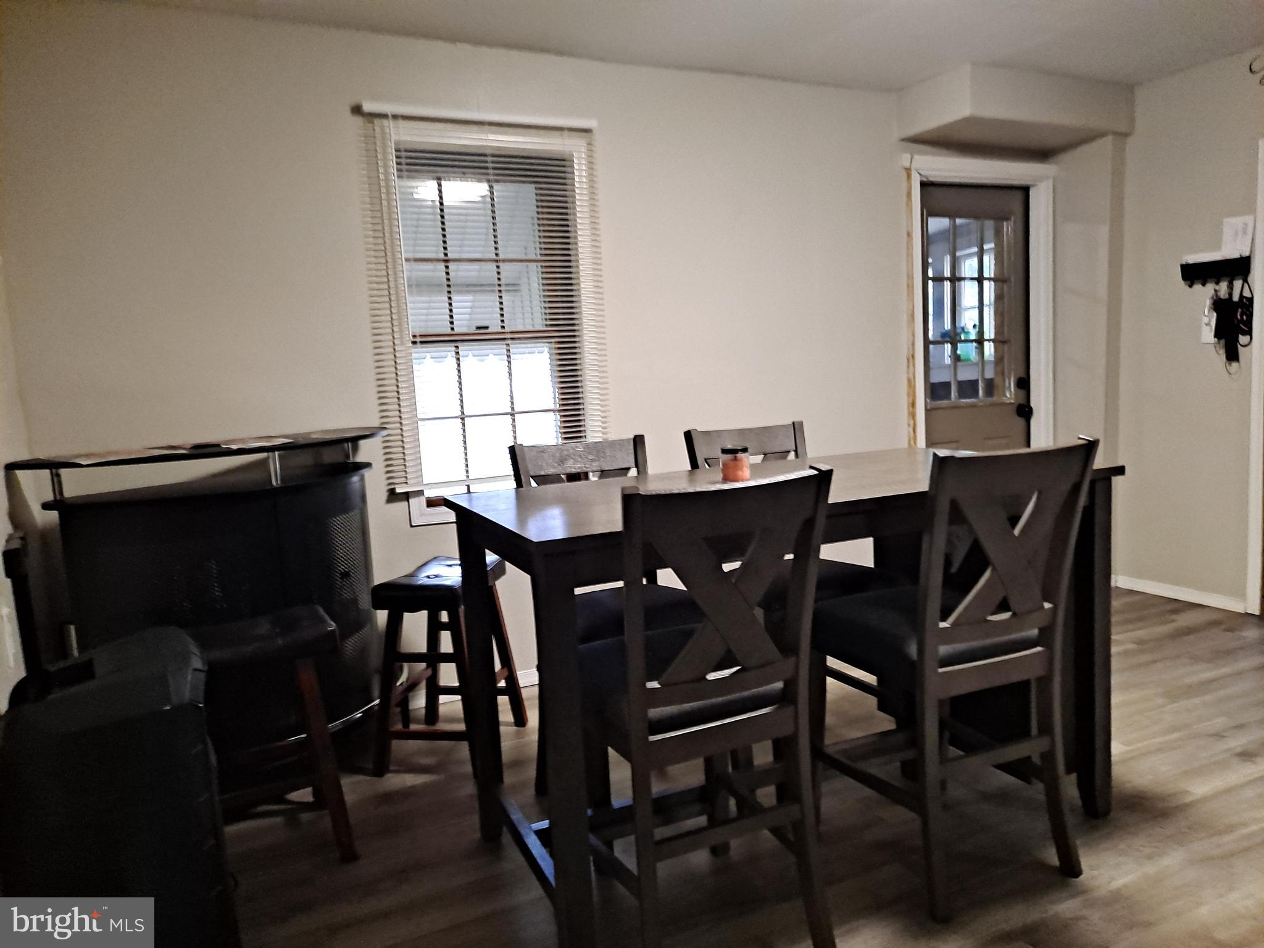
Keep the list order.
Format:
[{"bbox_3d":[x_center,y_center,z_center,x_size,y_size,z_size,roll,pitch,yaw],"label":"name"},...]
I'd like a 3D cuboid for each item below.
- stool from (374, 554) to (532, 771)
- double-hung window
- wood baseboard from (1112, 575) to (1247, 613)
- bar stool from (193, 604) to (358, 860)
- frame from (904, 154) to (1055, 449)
[{"bbox_3d":[-0.615,0.618,3.026,0.365,0.610,0.455,-1,7,13],"label":"stool"},{"bbox_3d":[-0.501,-0.565,3.430,0.830,1.444,0.110,-6,8,-26],"label":"double-hung window"},{"bbox_3d":[2.612,0.570,4.372,0.015,0.063,0.625,-6,8,-26],"label":"wood baseboard"},{"bbox_3d":[-1.009,0.711,2.420,0.455,0.610,0.360,-6,8,-26],"label":"bar stool"},{"bbox_3d":[1.759,-0.472,4.645,1.022,2.147,0.120,-6,8,-26],"label":"frame"}]

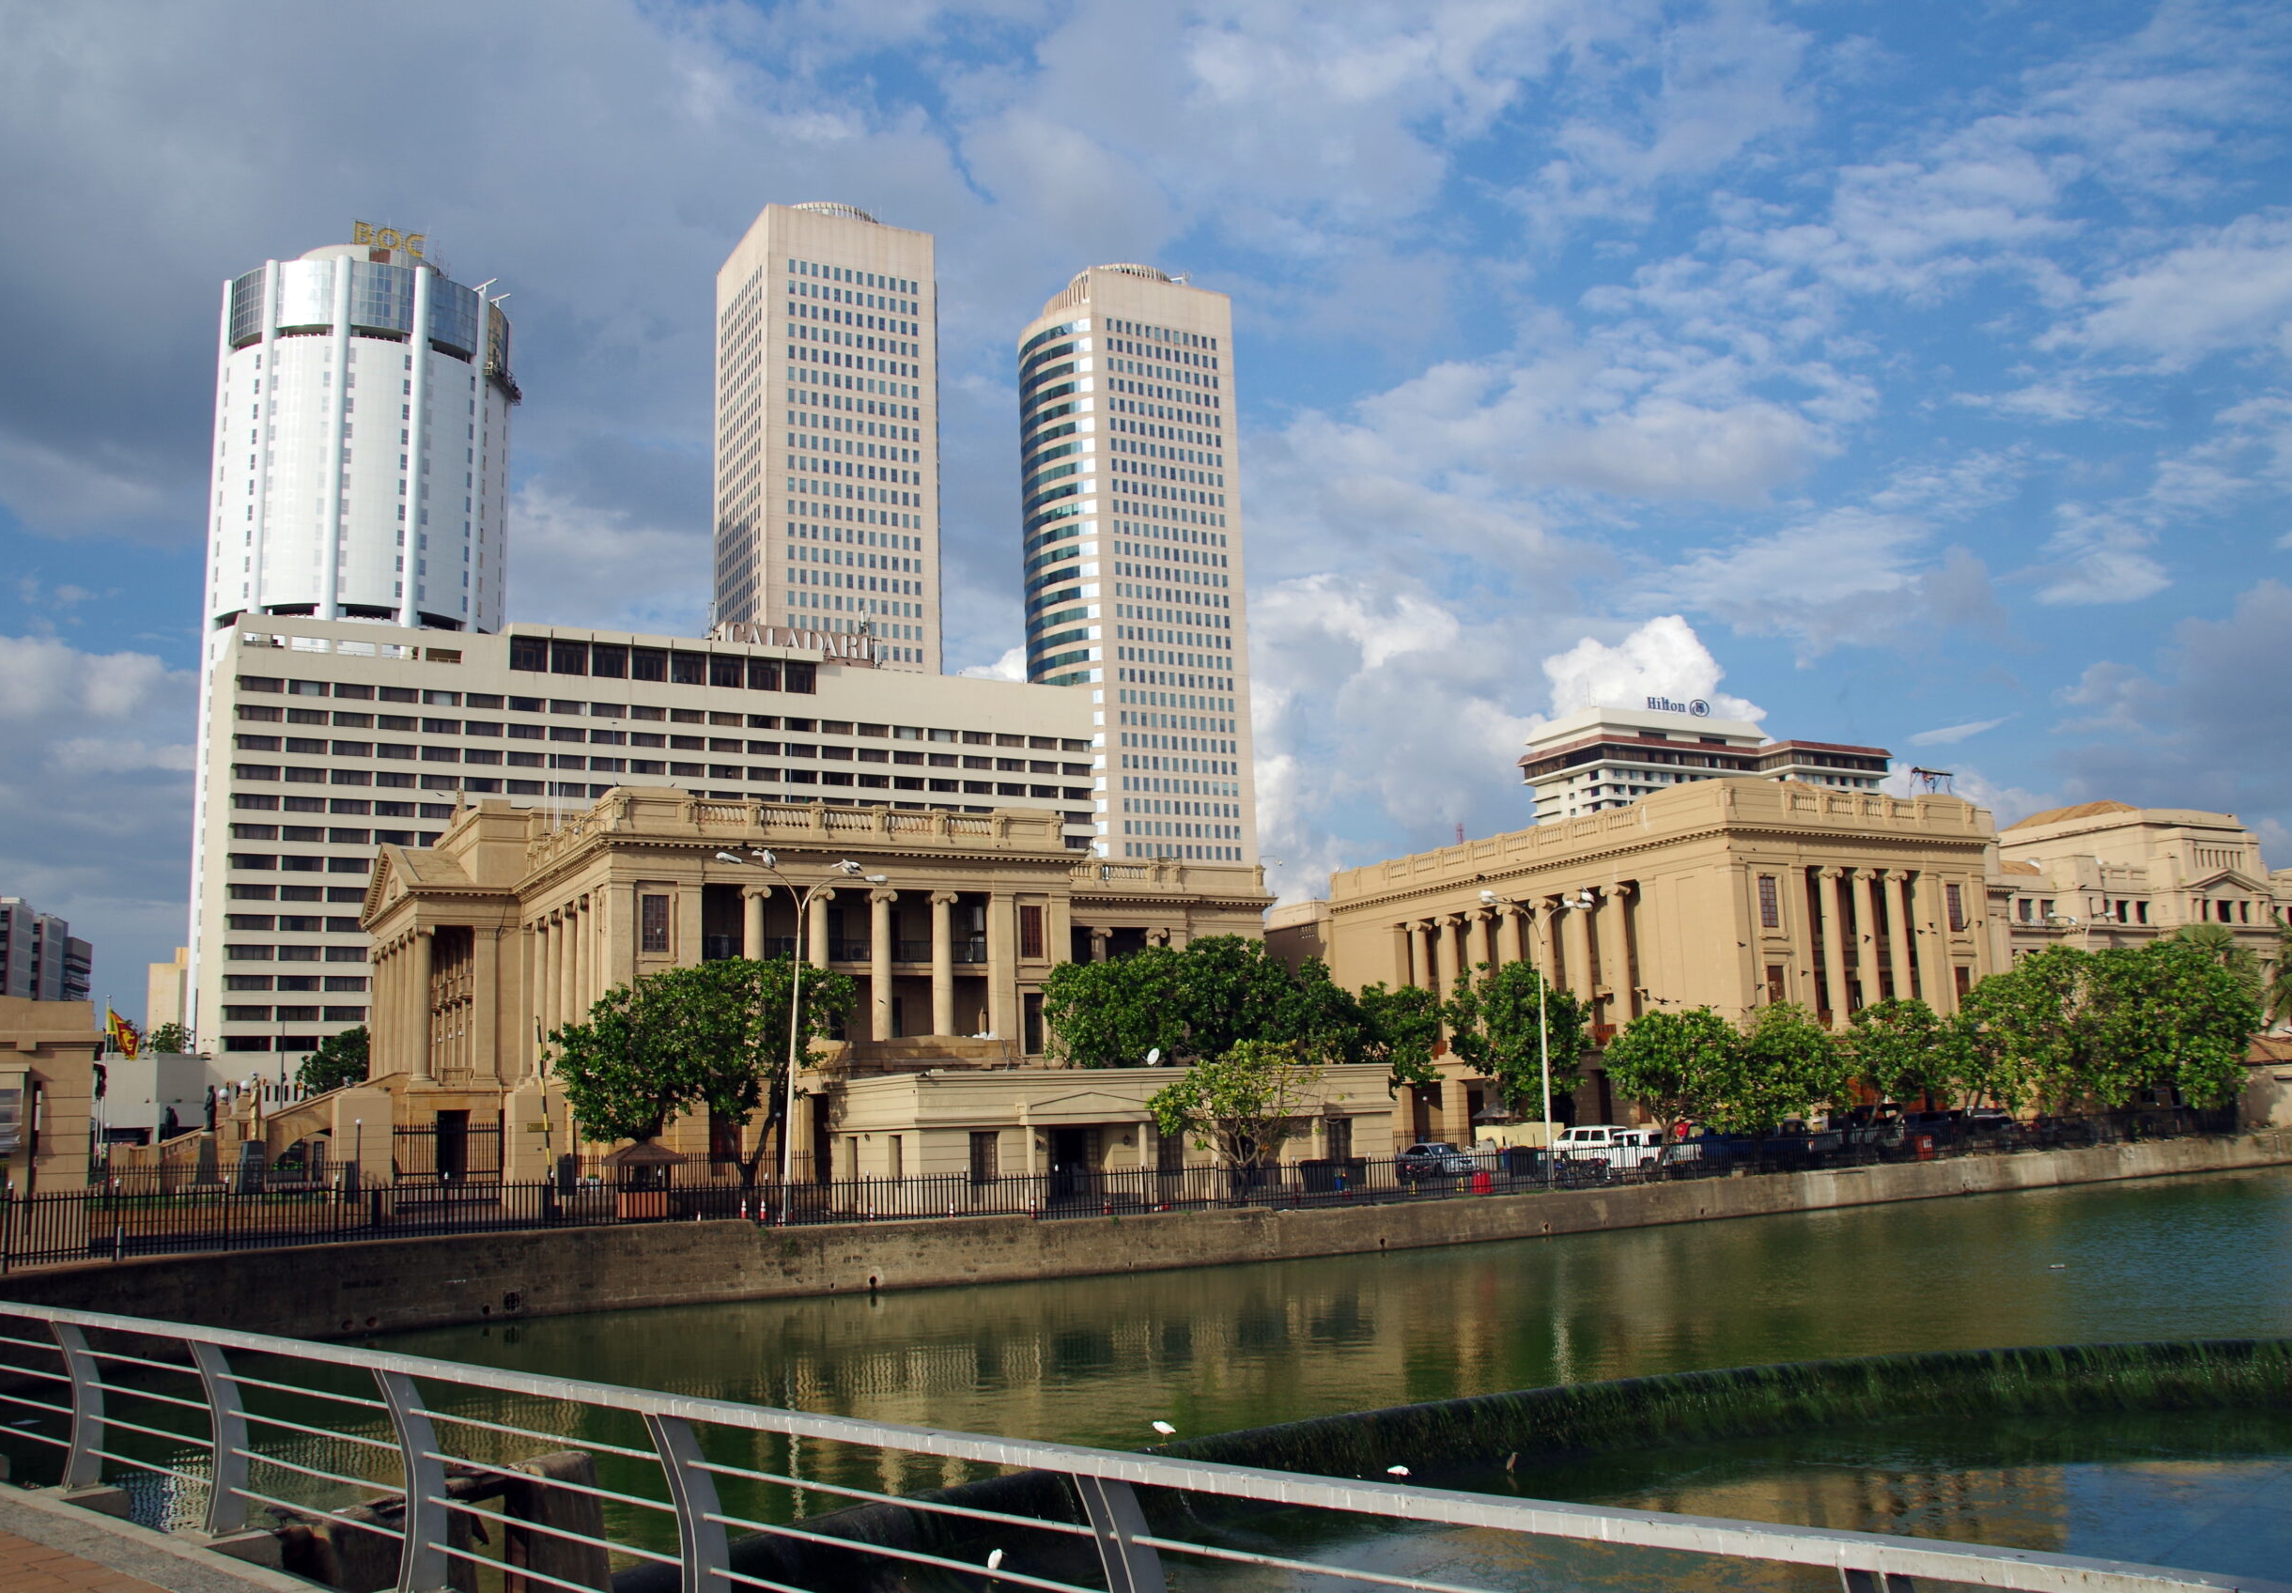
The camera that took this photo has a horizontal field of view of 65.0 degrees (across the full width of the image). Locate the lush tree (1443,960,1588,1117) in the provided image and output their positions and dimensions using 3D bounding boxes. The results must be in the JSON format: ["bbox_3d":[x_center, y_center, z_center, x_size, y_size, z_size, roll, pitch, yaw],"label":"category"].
[{"bbox_3d":[18.110,12.910,87.230,7.200,9.600,7.000,-4,-10,11],"label":"lush tree"}]

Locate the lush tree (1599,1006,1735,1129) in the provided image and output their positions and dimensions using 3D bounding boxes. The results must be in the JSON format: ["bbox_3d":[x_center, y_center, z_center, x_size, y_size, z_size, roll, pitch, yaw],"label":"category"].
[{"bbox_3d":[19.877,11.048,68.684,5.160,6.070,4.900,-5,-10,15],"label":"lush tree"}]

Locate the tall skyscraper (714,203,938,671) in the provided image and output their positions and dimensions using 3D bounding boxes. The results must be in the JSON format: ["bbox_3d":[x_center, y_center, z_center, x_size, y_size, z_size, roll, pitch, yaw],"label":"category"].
[{"bbox_3d":[-50.030,-21.000,293.910,32.600,153.000,28.700,4,-11,-29],"label":"tall skyscraper"}]

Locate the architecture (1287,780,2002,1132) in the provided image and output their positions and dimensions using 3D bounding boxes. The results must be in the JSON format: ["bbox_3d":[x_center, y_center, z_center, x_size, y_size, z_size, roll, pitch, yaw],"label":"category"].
[{"bbox_3d":[32.940,12.900,120.110,23.900,20.000,39.100,4,-11,-29],"label":"architecture"}]

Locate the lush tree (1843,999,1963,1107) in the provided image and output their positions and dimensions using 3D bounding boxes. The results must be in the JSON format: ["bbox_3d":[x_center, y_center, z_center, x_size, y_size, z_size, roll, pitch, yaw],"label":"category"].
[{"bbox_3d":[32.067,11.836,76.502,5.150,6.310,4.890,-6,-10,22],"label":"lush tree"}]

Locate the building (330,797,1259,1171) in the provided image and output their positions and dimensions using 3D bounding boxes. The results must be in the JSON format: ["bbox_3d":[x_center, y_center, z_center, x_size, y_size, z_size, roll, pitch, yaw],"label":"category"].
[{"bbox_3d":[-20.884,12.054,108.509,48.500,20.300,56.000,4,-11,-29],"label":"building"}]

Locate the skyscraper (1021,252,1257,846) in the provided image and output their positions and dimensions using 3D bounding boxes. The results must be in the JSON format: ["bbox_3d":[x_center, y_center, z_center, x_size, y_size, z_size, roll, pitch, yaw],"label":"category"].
[{"bbox_3d":[-4.710,-18.680,316.320,35.500,153.000,28.600,4,-11,-29],"label":"skyscraper"}]

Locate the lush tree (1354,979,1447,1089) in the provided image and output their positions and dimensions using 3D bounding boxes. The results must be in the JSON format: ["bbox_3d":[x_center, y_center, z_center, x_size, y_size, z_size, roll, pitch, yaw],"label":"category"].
[{"bbox_3d":[13.090,14.320,93.010,5.300,9.200,5.300,-3,-10,7],"label":"lush tree"}]

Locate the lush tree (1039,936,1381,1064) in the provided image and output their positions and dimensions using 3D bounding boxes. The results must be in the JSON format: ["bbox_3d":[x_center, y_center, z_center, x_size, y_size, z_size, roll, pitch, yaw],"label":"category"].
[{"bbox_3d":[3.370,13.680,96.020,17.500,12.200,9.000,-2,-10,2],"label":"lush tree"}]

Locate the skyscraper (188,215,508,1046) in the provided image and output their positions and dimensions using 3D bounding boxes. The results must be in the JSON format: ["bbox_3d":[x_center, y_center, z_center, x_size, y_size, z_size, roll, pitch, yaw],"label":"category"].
[{"bbox_3d":[-113.390,-16.350,258.310,39.320,136.000,39.320,4,-11,-29],"label":"skyscraper"}]

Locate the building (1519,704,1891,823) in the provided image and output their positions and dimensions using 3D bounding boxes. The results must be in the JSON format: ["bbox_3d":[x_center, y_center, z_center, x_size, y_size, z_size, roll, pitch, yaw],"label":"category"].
[{"bbox_3d":[116.330,23.530,364.440,72.000,78.000,32.500,4,-11,-29],"label":"building"}]

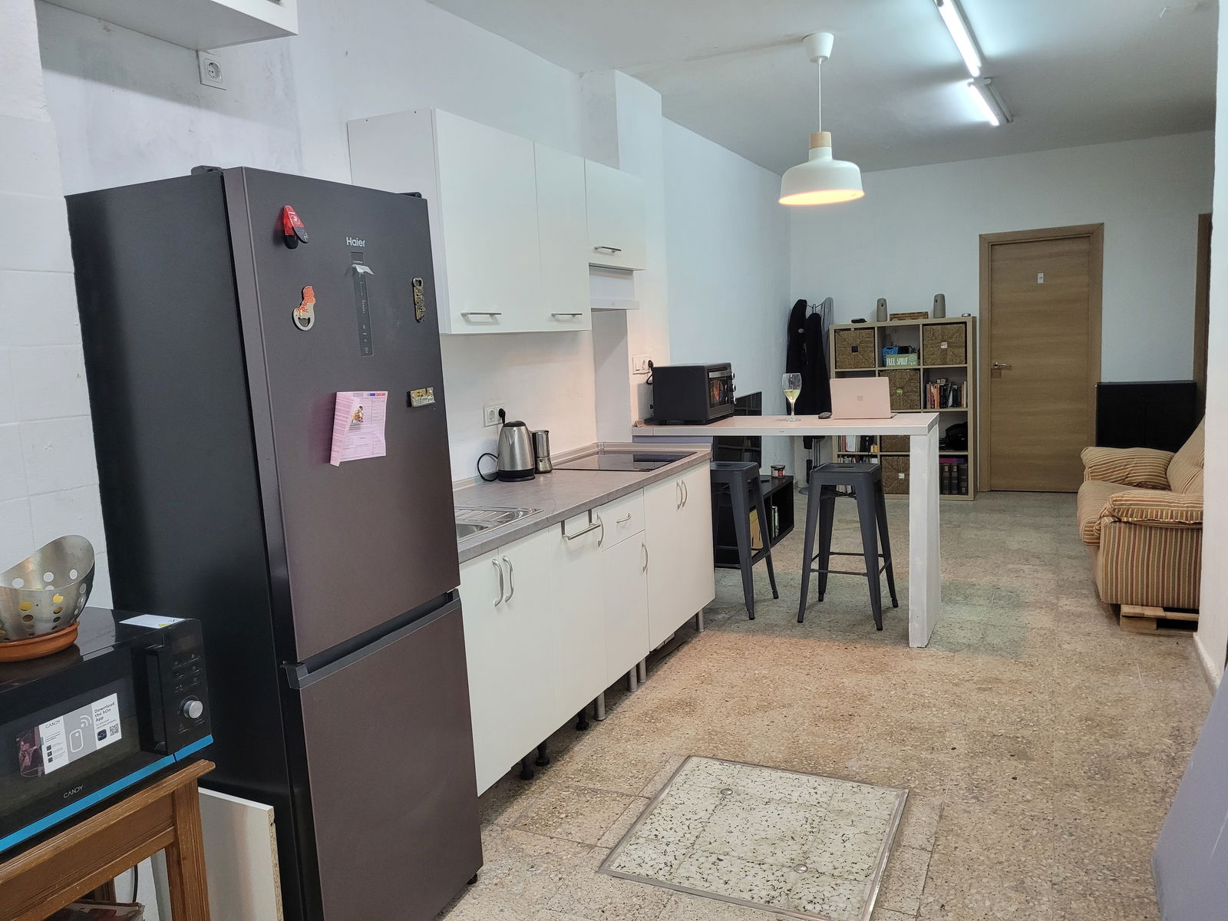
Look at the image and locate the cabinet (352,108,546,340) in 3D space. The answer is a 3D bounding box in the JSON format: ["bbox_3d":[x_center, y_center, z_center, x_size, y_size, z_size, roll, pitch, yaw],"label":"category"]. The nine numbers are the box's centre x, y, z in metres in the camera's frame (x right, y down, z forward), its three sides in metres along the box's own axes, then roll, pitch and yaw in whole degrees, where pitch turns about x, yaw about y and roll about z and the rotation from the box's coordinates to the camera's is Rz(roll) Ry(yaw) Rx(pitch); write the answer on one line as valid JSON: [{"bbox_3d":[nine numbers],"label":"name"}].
[{"bbox_3d":[-0.567,-0.806,3.309,0.351,0.708,0.608,1,9,26],"label":"cabinet"}]

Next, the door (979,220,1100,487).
[{"bbox_3d":[3.456,-0.785,7.488,0.887,2.127,0.080,1,9,26],"label":"door"}]

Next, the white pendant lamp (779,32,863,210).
[{"bbox_3d":[0.936,-1.550,4.185,0.385,0.697,0.385,1,8,25],"label":"white pendant lamp"}]

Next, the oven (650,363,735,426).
[{"bbox_3d":[0.429,-0.357,4.868,0.318,0.289,0.410,1,8,26],"label":"oven"}]

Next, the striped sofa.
[{"bbox_3d":[2.978,0.104,4.888,0.920,0.850,1.920,1,8,25],"label":"striped sofa"}]

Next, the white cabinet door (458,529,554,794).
[{"bbox_3d":[-0.334,0.614,2.832,0.030,0.698,0.595,1,9,25],"label":"white cabinet door"}]

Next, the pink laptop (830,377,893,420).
[{"bbox_3d":[1.242,-0.315,4.570,0.279,0.200,0.250,1,8,25],"label":"pink laptop"}]

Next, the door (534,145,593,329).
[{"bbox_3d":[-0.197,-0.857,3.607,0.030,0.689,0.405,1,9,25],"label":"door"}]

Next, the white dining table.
[{"bbox_3d":[0.886,0.301,4.708,1.442,1.014,0.596,1,9,26],"label":"white dining table"}]

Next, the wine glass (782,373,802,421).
[{"bbox_3d":[0.899,-0.322,4.650,0.100,0.233,0.100,1,9,26],"label":"wine glass"}]

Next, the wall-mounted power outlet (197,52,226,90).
[{"bbox_3d":[-1.115,-1.074,2.548,0.015,0.084,0.084,1,9,26],"label":"wall-mounted power outlet"}]

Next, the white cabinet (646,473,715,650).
[{"bbox_3d":[0.051,0.401,4.350,0.588,0.714,0.799,1,9,26],"label":"white cabinet"}]

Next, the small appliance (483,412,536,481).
[{"bbox_3d":[-0.409,-0.044,3.943,0.160,0.248,0.205,-3,8,4],"label":"small appliance"}]

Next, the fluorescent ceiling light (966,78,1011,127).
[{"bbox_3d":[2.214,-2.088,5.384,0.120,0.080,1.240,1,9,28],"label":"fluorescent ceiling light"}]

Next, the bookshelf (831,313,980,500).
[{"bbox_3d":[2.445,-0.434,7.785,1.120,1.470,0.390,1,8,25],"label":"bookshelf"}]

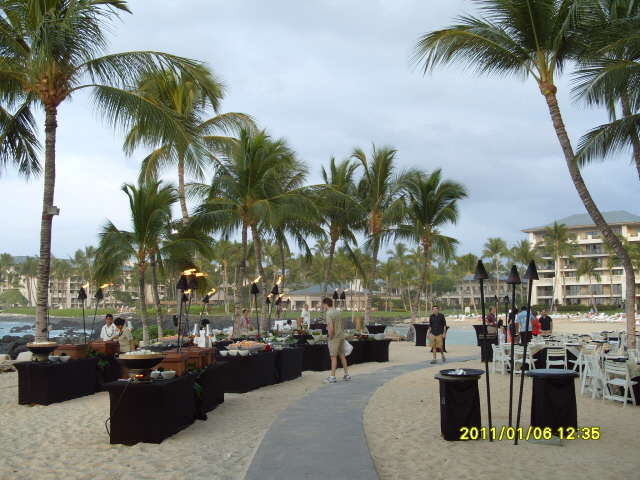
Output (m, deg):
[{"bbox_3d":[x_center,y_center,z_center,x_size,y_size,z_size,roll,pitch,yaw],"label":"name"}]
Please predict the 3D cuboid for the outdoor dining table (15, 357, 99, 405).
[{"bbox_3d":[-4.844,2.599,12.029,0.760,0.710,1.810,-1,-7,9],"label":"outdoor dining table"}]

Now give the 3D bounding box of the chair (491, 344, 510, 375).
[{"bbox_3d":[4.795,3.154,17.050,0.500,0.790,0.450,3,-7,-21],"label":"chair"}]

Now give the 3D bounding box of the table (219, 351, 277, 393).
[{"bbox_3d":[-1.541,2.712,13.498,0.760,0.730,1.550,-2,-6,18],"label":"table"}]

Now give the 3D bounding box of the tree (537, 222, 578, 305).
[{"bbox_3d":[41.106,4.803,112.000,7.600,16.114,7.200,0,-7,0],"label":"tree"}]

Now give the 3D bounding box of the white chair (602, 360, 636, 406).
[{"bbox_3d":[5.233,2.490,11.250,0.500,0.790,0.450,3,-7,-28],"label":"white chair"}]

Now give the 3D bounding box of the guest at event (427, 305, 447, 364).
[{"bbox_3d":[3.494,2.834,19.408,0.580,1.750,0.450,-2,-6,14],"label":"guest at event"}]

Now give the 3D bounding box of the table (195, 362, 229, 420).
[{"bbox_3d":[-2.089,2.434,10.611,0.760,0.730,1.870,-1,-6,6],"label":"table"}]

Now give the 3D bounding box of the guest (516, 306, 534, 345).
[{"bbox_3d":[6.195,2.849,19.507,0.550,1.740,0.400,-1,-6,6],"label":"guest"}]

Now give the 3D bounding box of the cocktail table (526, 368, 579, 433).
[{"bbox_3d":[3.036,2.133,8.413,0.650,0.820,0.660,0,-6,0],"label":"cocktail table"}]

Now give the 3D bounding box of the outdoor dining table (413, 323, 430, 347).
[{"bbox_3d":[4.807,4.538,30.800,0.770,1.070,0.770,0,-7,0],"label":"outdoor dining table"}]

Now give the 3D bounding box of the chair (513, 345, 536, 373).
[{"bbox_3d":[5.032,3.006,15.963,0.450,0.790,0.500,-5,-8,38],"label":"chair"}]

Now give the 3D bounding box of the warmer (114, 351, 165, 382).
[{"bbox_3d":[-2.226,1.546,7.981,0.630,0.390,0.580,1,-6,-6],"label":"warmer"}]

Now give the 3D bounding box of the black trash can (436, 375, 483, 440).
[{"bbox_3d":[1.799,2.112,8.315,0.620,0.840,0.620,0,-6,0],"label":"black trash can"}]

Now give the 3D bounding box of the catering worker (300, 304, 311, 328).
[{"bbox_3d":[-0.544,3.357,24.280,0.520,1.750,0.380,0,-6,-3],"label":"catering worker"}]

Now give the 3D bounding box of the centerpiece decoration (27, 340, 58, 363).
[{"bbox_3d":[-4.968,2.017,11.596,0.560,0.370,0.560,0,-6,0],"label":"centerpiece decoration"}]

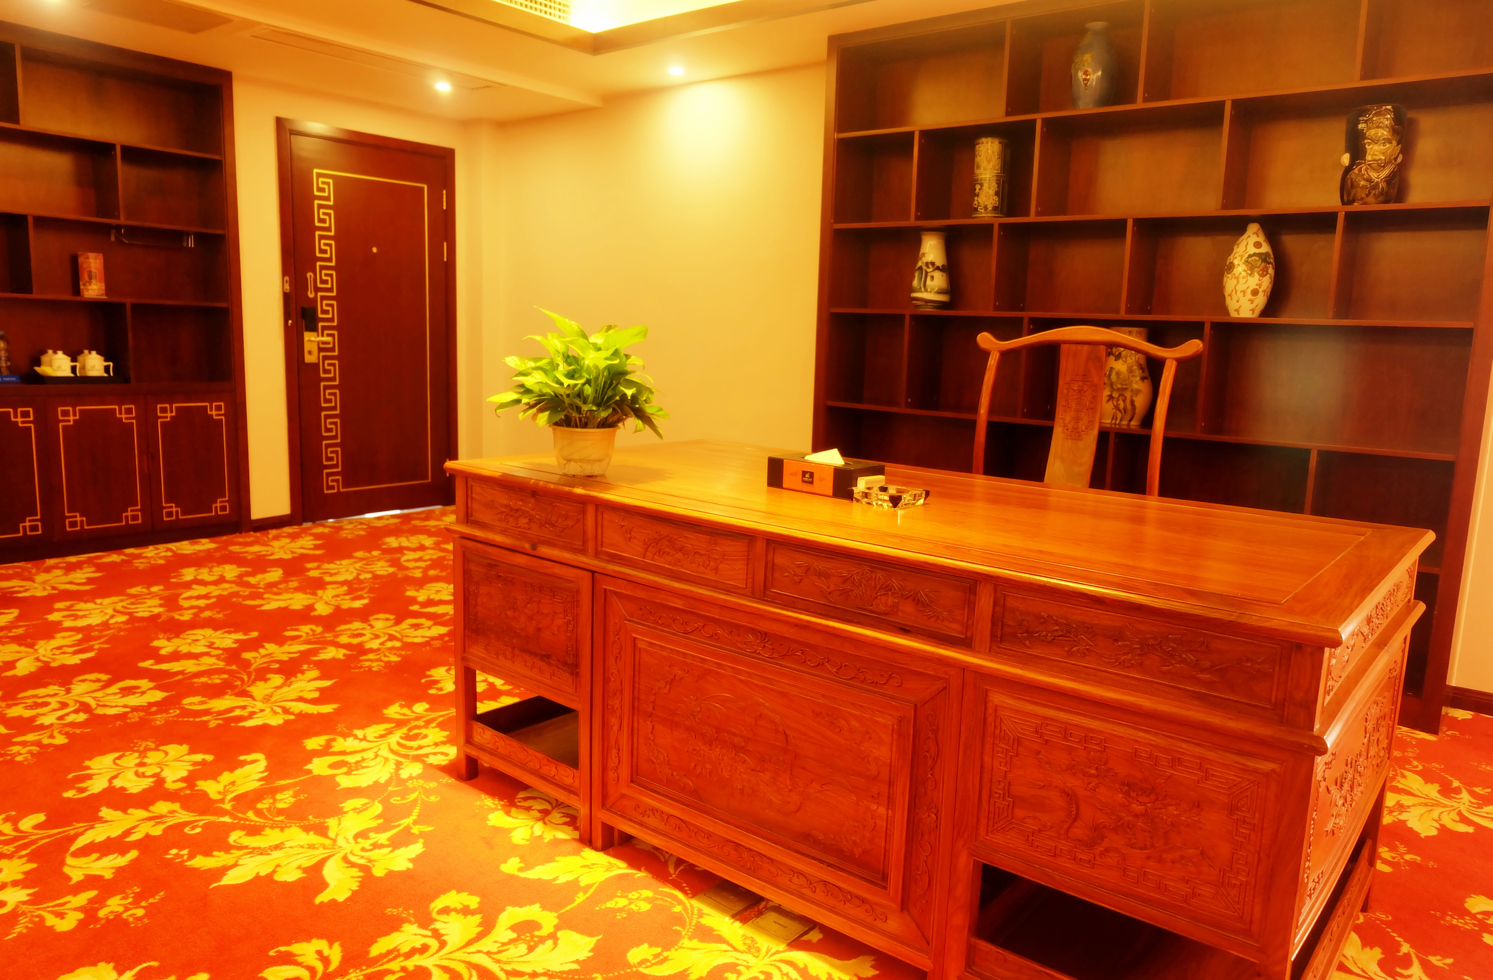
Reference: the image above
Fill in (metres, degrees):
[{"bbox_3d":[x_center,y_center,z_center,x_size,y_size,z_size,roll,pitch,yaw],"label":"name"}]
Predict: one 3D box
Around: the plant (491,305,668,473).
[{"bbox_3d":[-0.380,-0.227,2.261,0.397,0.372,0.392,2,9,0],"label":"plant"}]

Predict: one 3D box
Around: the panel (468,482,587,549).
[{"bbox_3d":[-0.501,0.057,2.244,0.429,0.106,0.025,9,11,39],"label":"panel"}]

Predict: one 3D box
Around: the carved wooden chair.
[{"bbox_3d":[0.727,0.173,2.520,0.608,1.171,0.519,9,11,39],"label":"carved wooden chair"}]

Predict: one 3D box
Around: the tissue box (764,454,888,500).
[{"bbox_3d":[0.170,-0.029,2.121,0.230,0.065,0.120,9,11,39],"label":"tissue box"}]

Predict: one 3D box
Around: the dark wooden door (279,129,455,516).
[{"bbox_3d":[-2.170,-0.929,5.822,0.098,2.166,1.039,9,11,39],"label":"dark wooden door"}]

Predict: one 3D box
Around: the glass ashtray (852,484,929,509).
[{"bbox_3d":[0.282,0.015,1.976,0.118,0.027,0.118,9,11,39],"label":"glass ashtray"}]

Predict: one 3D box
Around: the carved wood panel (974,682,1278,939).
[{"bbox_3d":[0.520,0.449,1.416,0.410,0.252,0.025,9,11,39],"label":"carved wood panel"}]

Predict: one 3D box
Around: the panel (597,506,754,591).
[{"bbox_3d":[-0.149,0.113,1.951,0.428,0.107,0.025,9,11,39],"label":"panel"}]

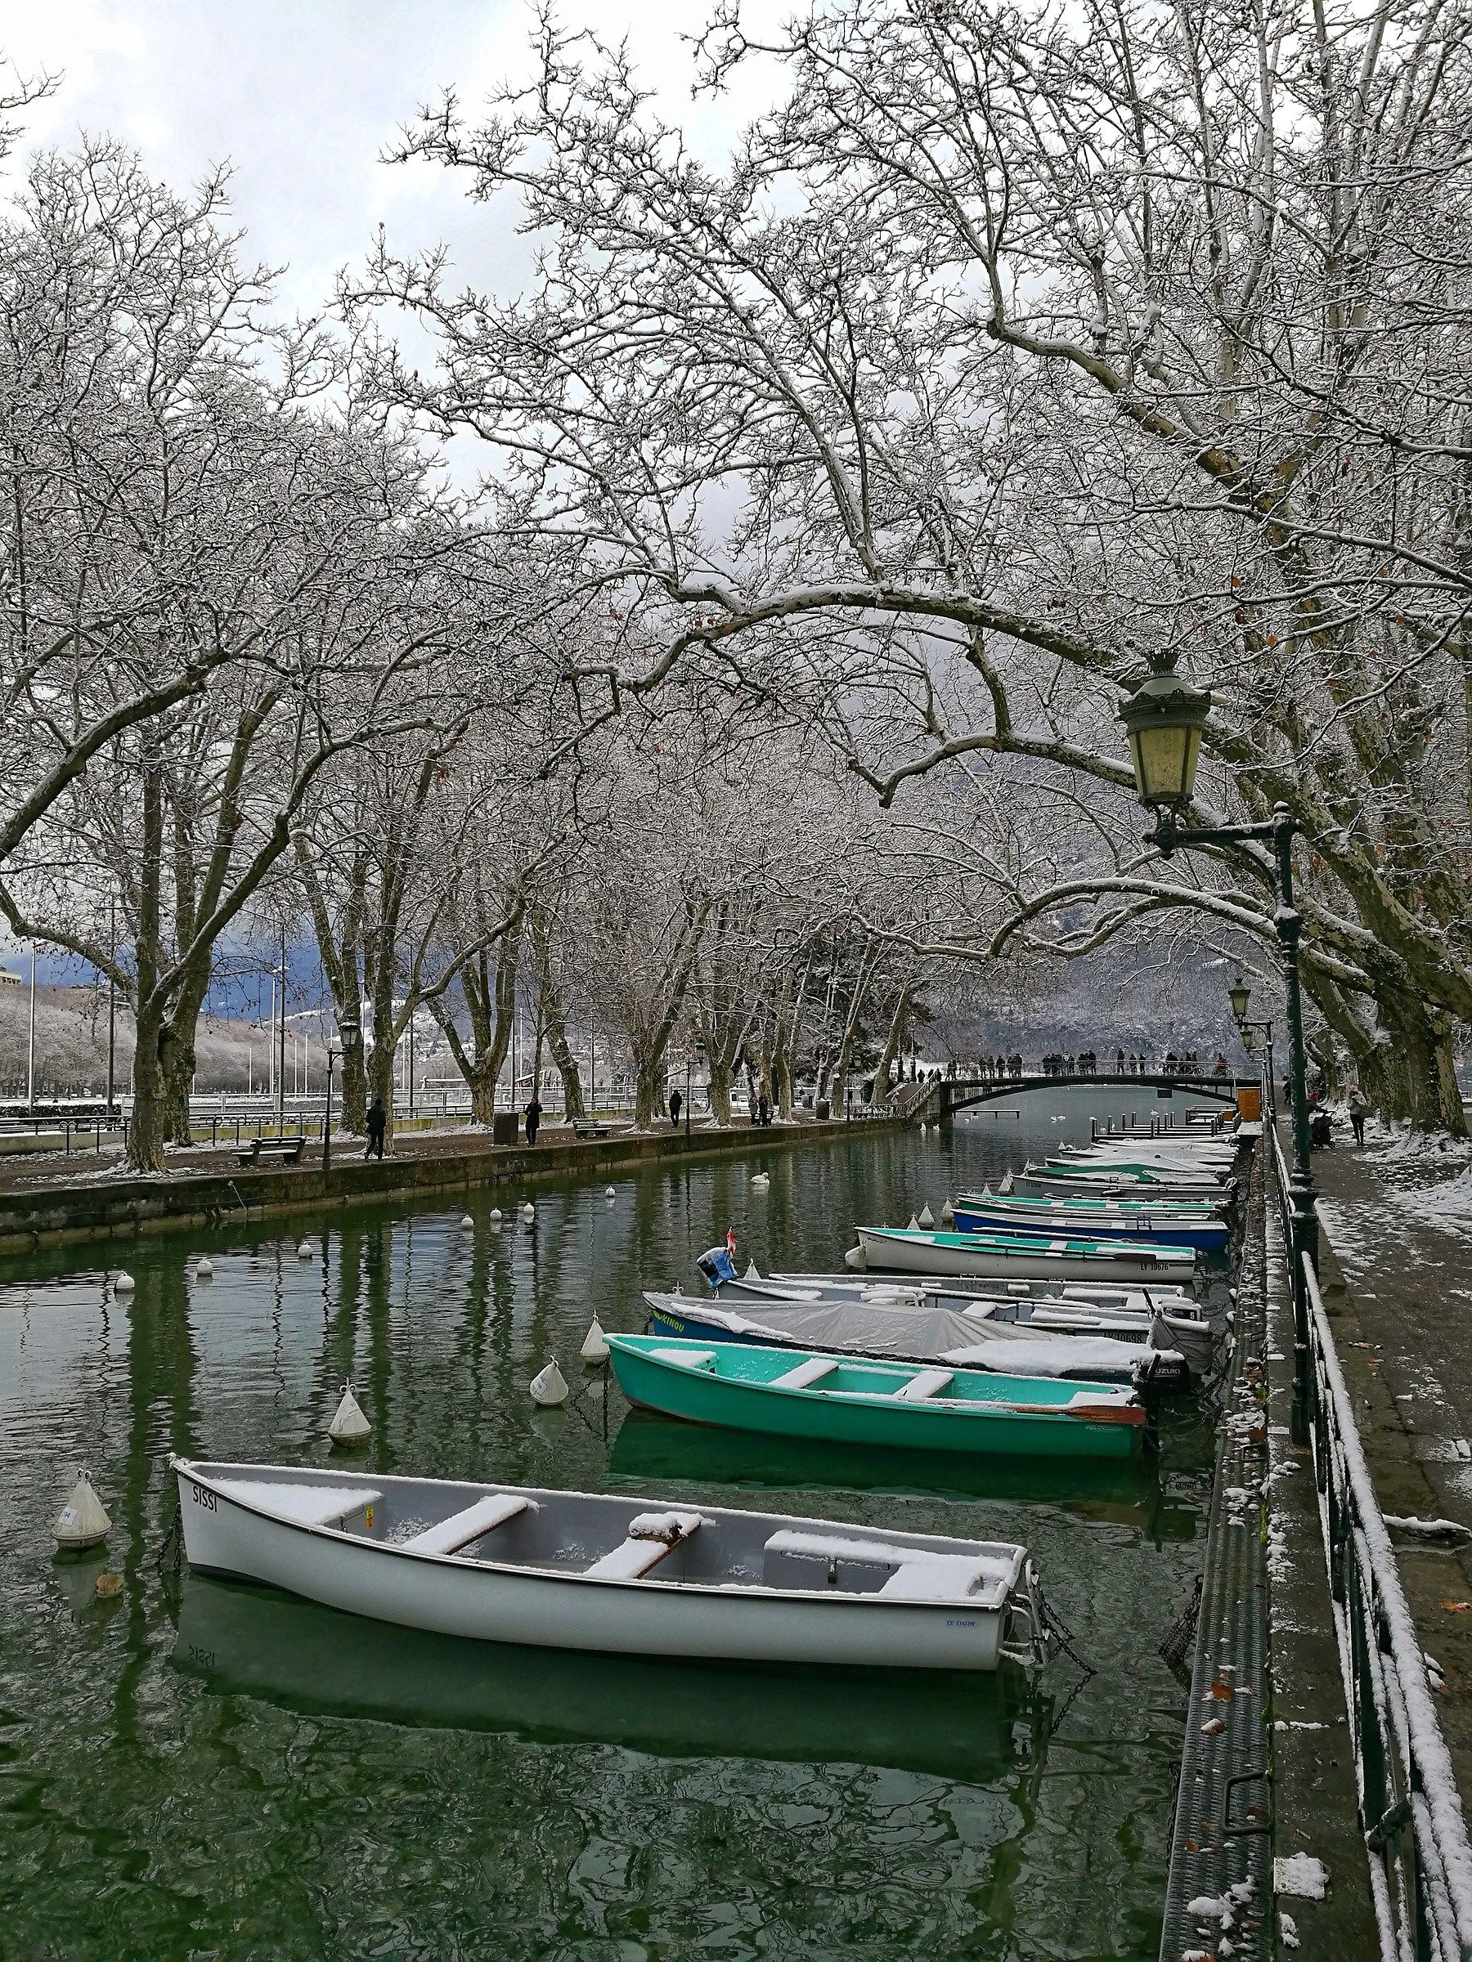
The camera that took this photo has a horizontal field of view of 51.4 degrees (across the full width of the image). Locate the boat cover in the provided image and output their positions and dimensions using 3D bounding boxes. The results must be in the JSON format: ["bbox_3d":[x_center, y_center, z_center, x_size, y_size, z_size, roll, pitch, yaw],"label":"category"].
[{"bbox_3d":[1.430,3.423,14.852,5.000,0.500,1.600,-1,-4,20],"label":"boat cover"}]

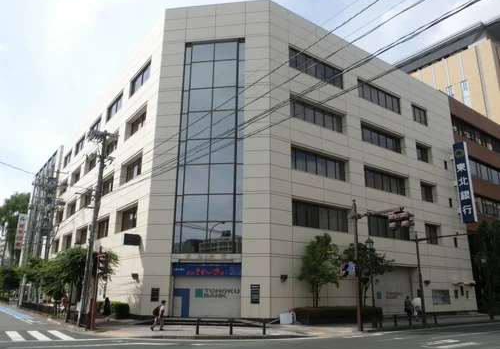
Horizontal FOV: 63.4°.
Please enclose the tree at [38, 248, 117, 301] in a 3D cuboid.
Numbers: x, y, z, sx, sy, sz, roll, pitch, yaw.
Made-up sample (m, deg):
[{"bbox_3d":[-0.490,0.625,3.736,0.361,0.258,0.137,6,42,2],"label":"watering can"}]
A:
[{"bbox_3d":[-10.759,6.990,25.301,4.600,4.368,4.200,7,-17,-21],"label":"tree"}]

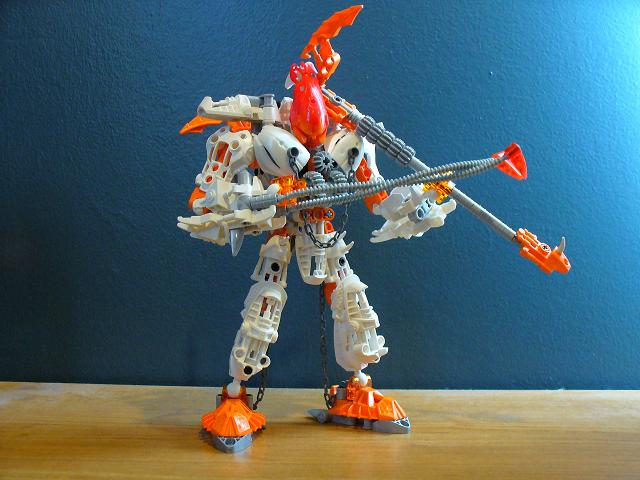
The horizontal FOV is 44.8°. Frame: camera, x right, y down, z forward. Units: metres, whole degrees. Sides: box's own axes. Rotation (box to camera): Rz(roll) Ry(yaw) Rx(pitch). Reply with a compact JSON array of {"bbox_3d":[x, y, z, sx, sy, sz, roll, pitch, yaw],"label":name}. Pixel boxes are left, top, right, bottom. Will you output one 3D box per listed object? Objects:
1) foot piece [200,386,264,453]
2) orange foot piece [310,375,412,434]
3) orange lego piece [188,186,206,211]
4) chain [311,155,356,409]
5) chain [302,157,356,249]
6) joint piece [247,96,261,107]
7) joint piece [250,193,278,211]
[{"bbox_3d":[-0.054,0.110,0.492,0.041,0.034,0.063,0,2,-5],"label":"foot piece"},{"bbox_3d":[0.026,0.108,0.526,0.077,0.035,0.041,2,3,37],"label":"orange foot piece"},{"bbox_3d":[-0.078,-0.026,0.495,0.013,0.017,0.014,0,2,-11],"label":"orange lego piece"},{"bbox_3d":[0.009,0.027,0.512,0.028,0.166,0.032,0,2,-11],"label":"chain"},{"bbox_3d":[0.006,-0.024,0.495,0.034,0.058,0.018,0,2,-14],"label":"chain"},{"bbox_3d":[-0.043,-0.090,0.505,0.009,0.007,0.008,0,2,-11],"label":"joint piece"},{"bbox_3d":[-0.035,-0.024,0.482,0.018,0.011,0.009,-6,0,-6],"label":"joint piece"}]

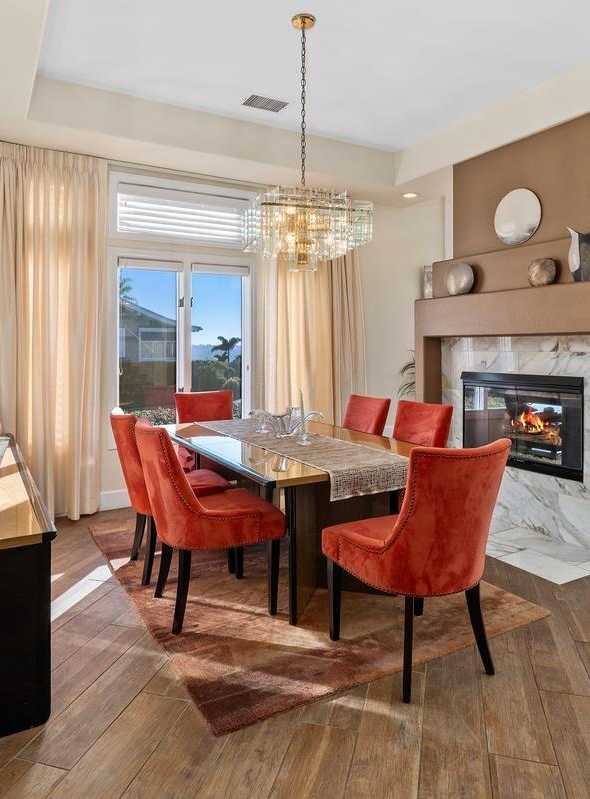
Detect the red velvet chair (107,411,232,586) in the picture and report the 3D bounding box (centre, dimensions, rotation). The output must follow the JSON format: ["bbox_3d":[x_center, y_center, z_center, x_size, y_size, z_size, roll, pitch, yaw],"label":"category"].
[{"bbox_3d":[-0.761,0.543,3.288,0.640,0.970,0.560,-2,6,-24],"label":"red velvet chair"}]

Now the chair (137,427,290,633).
[{"bbox_3d":[-0.472,0.596,2.777,0.640,0.970,0.560,-3,6,-26],"label":"chair"}]

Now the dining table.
[{"bbox_3d":[-0.090,0.643,3.645,1.180,0.750,2.000,-2,4,-30],"label":"dining table"}]

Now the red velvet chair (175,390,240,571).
[{"bbox_3d":[-0.667,0.446,4.218,0.560,0.970,0.640,-3,6,-30],"label":"red velvet chair"}]

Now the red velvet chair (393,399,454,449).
[{"bbox_3d":[0.686,0.539,3.521,0.630,0.980,0.500,-2,4,-30],"label":"red velvet chair"}]

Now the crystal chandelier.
[{"bbox_3d":[0.047,-1.386,2.936,0.600,1.370,0.600,-1,6,-13],"label":"crystal chandelier"}]

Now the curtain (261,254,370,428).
[{"bbox_3d":[0.196,-0.612,5.317,1.200,2.750,0.140,-3,6,-30],"label":"curtain"}]

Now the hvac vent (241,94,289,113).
[{"bbox_3d":[-0.228,-2.297,4.149,0.320,0.030,0.200,-2,4,-30],"label":"hvac vent"}]

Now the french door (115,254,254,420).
[{"bbox_3d":[-0.981,-0.450,4.826,1.310,1.700,0.100,-2,4,-30],"label":"french door"}]

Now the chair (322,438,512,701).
[{"bbox_3d":[0.524,0.642,2.330,0.560,0.970,0.640,-3,6,-26],"label":"chair"}]

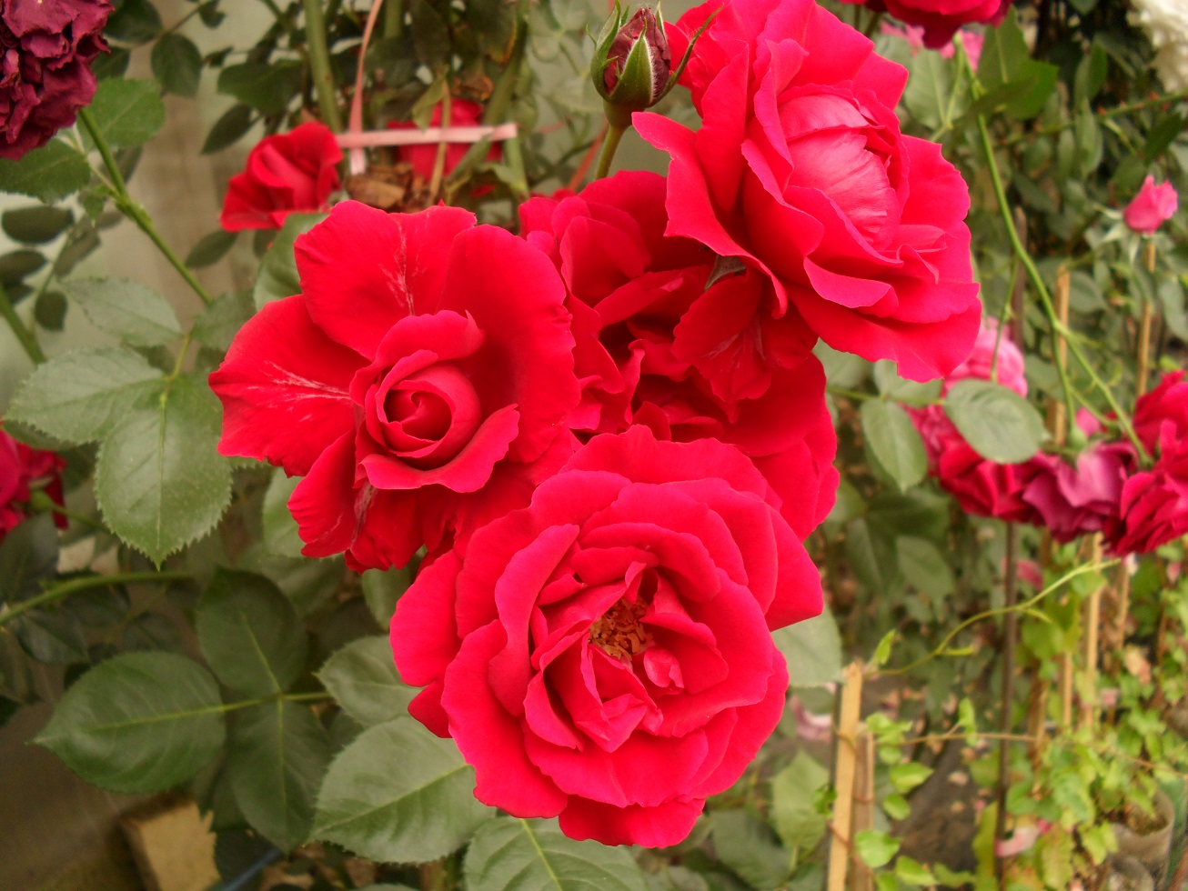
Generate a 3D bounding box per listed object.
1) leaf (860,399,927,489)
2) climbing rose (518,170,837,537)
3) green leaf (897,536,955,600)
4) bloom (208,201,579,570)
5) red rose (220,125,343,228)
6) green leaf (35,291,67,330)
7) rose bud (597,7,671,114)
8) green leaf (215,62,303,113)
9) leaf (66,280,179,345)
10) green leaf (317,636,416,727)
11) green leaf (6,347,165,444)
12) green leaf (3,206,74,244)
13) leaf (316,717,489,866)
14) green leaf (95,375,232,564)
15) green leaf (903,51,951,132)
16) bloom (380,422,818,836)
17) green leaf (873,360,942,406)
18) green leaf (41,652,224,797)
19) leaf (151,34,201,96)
[{"bbox_3d":[0.131,0.000,0.530,0.025,0.042,0.008,-13,-16,9],"label":"leaf"},{"bbox_3d":[0.025,-0.027,0.365,0.096,0.106,0.060,0,-12,0],"label":"climbing rose"},{"bbox_3d":[0.209,0.077,0.755,0.033,0.050,0.010,-38,-12,-12],"label":"green leaf"},{"bbox_3d":[-0.059,-0.018,0.355,0.106,0.106,0.055,0,-9,3],"label":"bloom"},{"bbox_3d":[-0.159,-0.136,0.610,0.060,0.052,0.060,14,34,0],"label":"red rose"},{"bbox_3d":[-0.361,-0.090,0.800,0.020,0.028,0.006,3,-10,-22],"label":"green leaf"},{"bbox_3d":[0.011,-0.111,0.345,0.021,0.029,0.021,8,9,0],"label":"rose bud"},{"bbox_3d":[-0.207,-0.226,0.750,0.054,0.028,0.010,-19,1,-15],"label":"green leaf"},{"bbox_3d":[-0.176,-0.050,0.448,0.057,0.010,0.028,24,57,15],"label":"leaf"},{"bbox_3d":[-0.072,0.084,0.420,0.050,0.010,0.030,9,57,-3],"label":"green leaf"},{"bbox_3d":[-0.177,-0.017,0.420,0.054,0.032,0.010,-19,-18,-27],"label":"green leaf"},{"bbox_3d":[-0.308,-0.122,0.665,0.035,0.009,0.028,4,47,-16],"label":"green leaf"},{"bbox_3d":[-0.058,0.110,0.385,0.068,0.010,0.042,-20,63,-19],"label":"leaf"},{"bbox_3d":[-0.144,0.008,0.403,0.046,0.065,0.013,-3,-13,-1],"label":"green leaf"},{"bbox_3d":[0.169,-0.178,0.600,0.022,0.042,0.008,-19,-4,14],"label":"green leaf"},{"bbox_3d":[0.003,0.049,0.305,0.106,0.104,0.060,-1,-14,-3],"label":"bloom"},{"bbox_3d":[0.145,-0.035,0.550,0.034,0.038,0.010,38,0,20],"label":"green leaf"},{"bbox_3d":[-0.161,0.096,0.417,0.065,0.050,0.013,-9,-20,-4],"label":"green leaf"},{"bbox_3d":[-0.255,-0.233,0.735,0.031,0.046,0.009,-22,-13,-10],"label":"leaf"}]

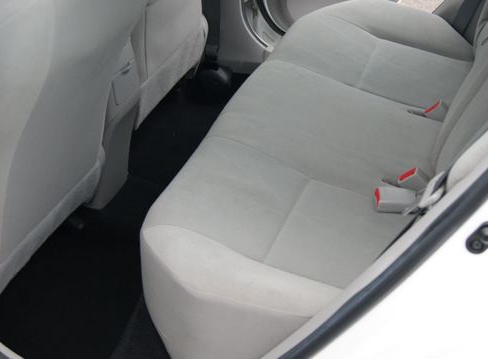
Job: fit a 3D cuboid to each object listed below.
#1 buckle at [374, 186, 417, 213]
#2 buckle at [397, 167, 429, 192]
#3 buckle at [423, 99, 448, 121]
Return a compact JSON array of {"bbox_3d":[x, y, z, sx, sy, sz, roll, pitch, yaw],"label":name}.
[{"bbox_3d":[0.304,0.041,1.770,0.080,0.026,0.045,4,37,0],"label":"buckle"},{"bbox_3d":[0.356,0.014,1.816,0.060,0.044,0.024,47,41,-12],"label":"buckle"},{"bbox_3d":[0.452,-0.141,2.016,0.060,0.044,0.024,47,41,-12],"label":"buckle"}]

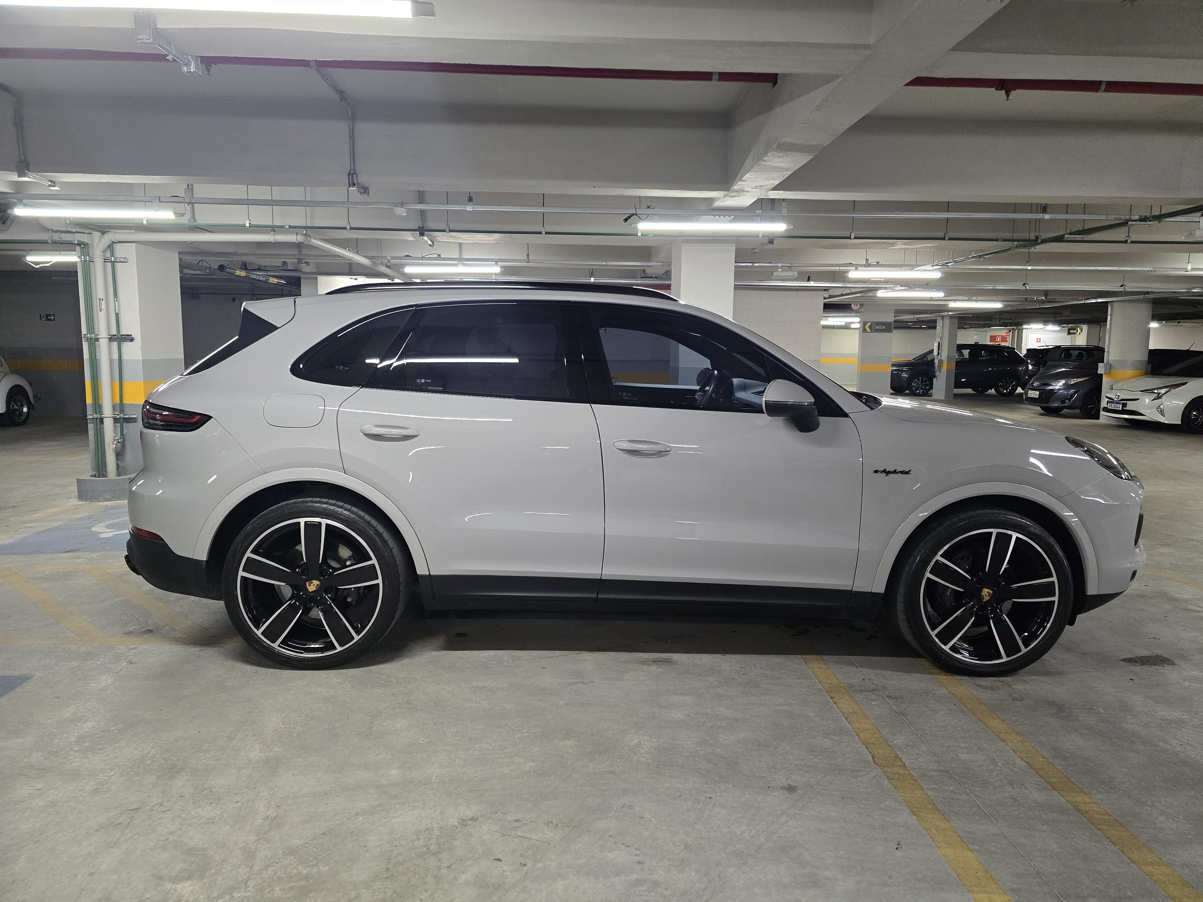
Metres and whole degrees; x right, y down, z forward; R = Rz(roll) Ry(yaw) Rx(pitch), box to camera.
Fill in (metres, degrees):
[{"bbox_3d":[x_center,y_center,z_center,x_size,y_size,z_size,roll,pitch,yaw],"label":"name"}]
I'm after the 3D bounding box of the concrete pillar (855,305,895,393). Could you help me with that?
[{"bbox_3d":[7.064,-2.487,20.674,0.763,2.460,0.270,1,8,-2],"label":"concrete pillar"}]

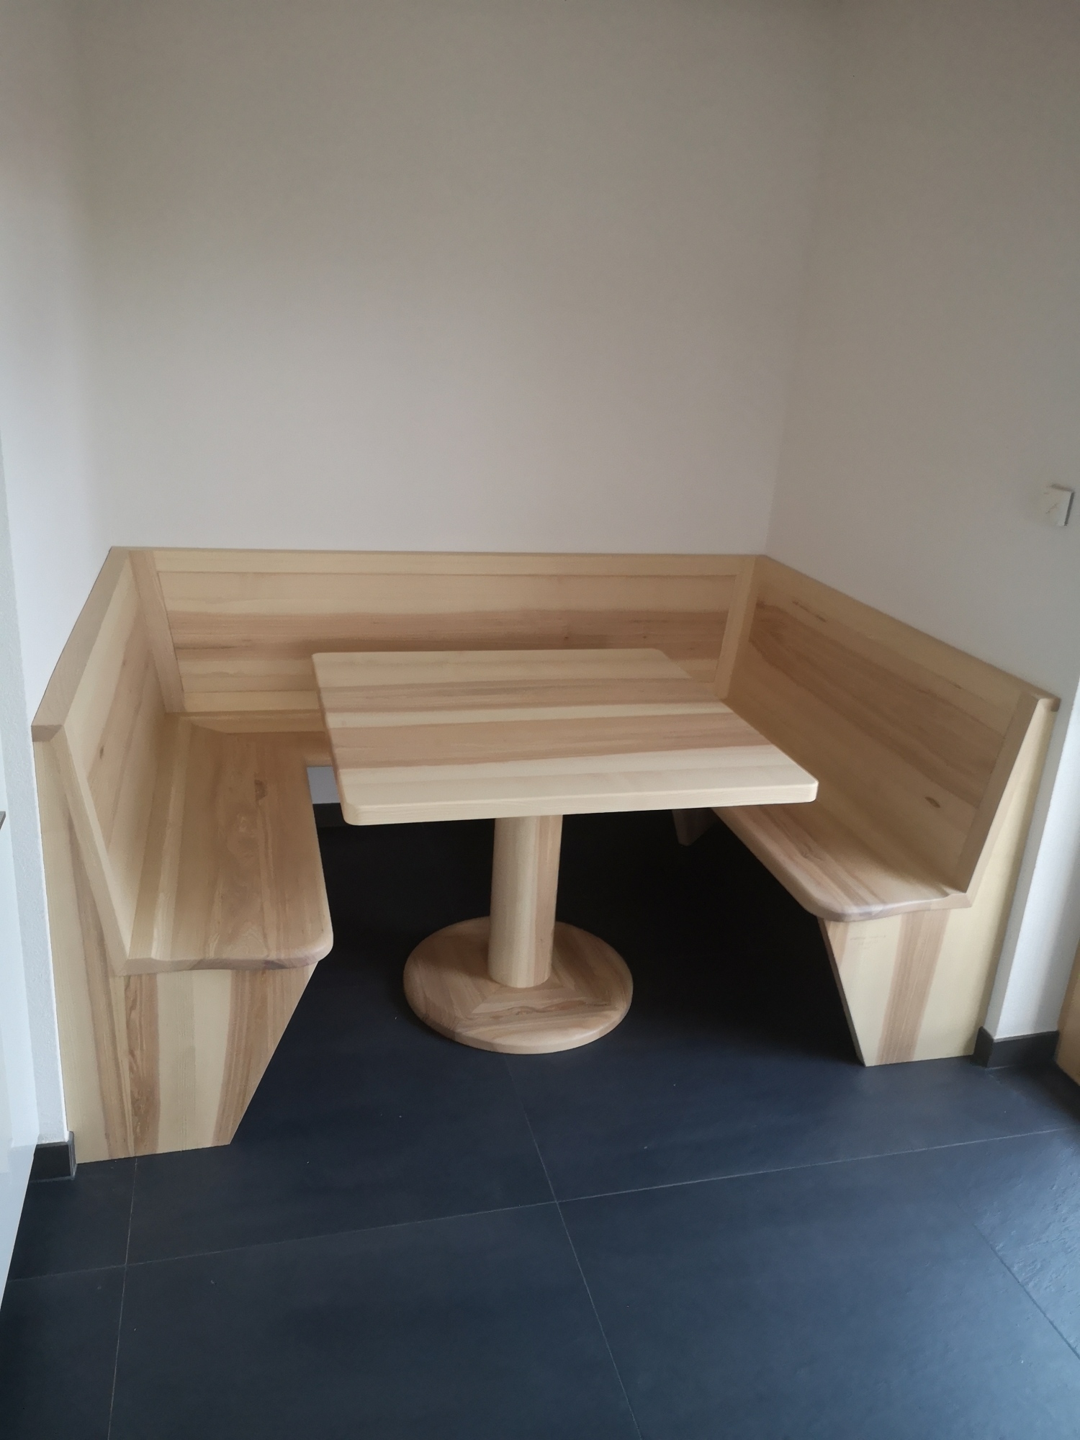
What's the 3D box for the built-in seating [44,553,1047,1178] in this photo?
[{"bbox_3d":[-0.082,0.161,3.000,2.066,0.918,1.494,-2,20,-15],"label":"built-in seating"}]

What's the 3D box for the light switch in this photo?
[{"bbox_3d":[1.118,-0.463,2.430,0.013,0.080,0.080,-2,20,-15],"label":"light switch"}]

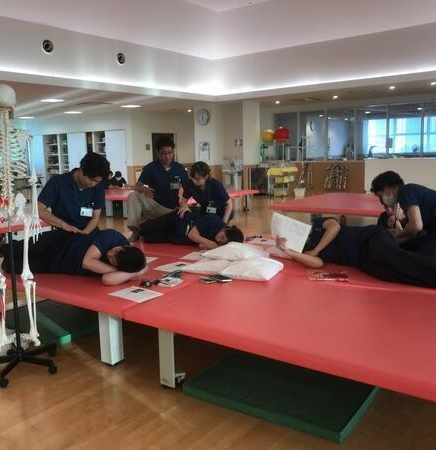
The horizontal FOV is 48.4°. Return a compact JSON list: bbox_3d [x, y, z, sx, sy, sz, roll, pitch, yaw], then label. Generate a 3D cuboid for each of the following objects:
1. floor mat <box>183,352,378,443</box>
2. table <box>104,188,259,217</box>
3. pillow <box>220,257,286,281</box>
[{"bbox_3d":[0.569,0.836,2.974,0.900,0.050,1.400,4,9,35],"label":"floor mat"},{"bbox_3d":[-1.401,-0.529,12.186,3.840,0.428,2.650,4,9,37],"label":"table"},{"bbox_3d":[0.273,0.299,3.631,0.400,0.100,0.480,2,8,25],"label":"pillow"}]

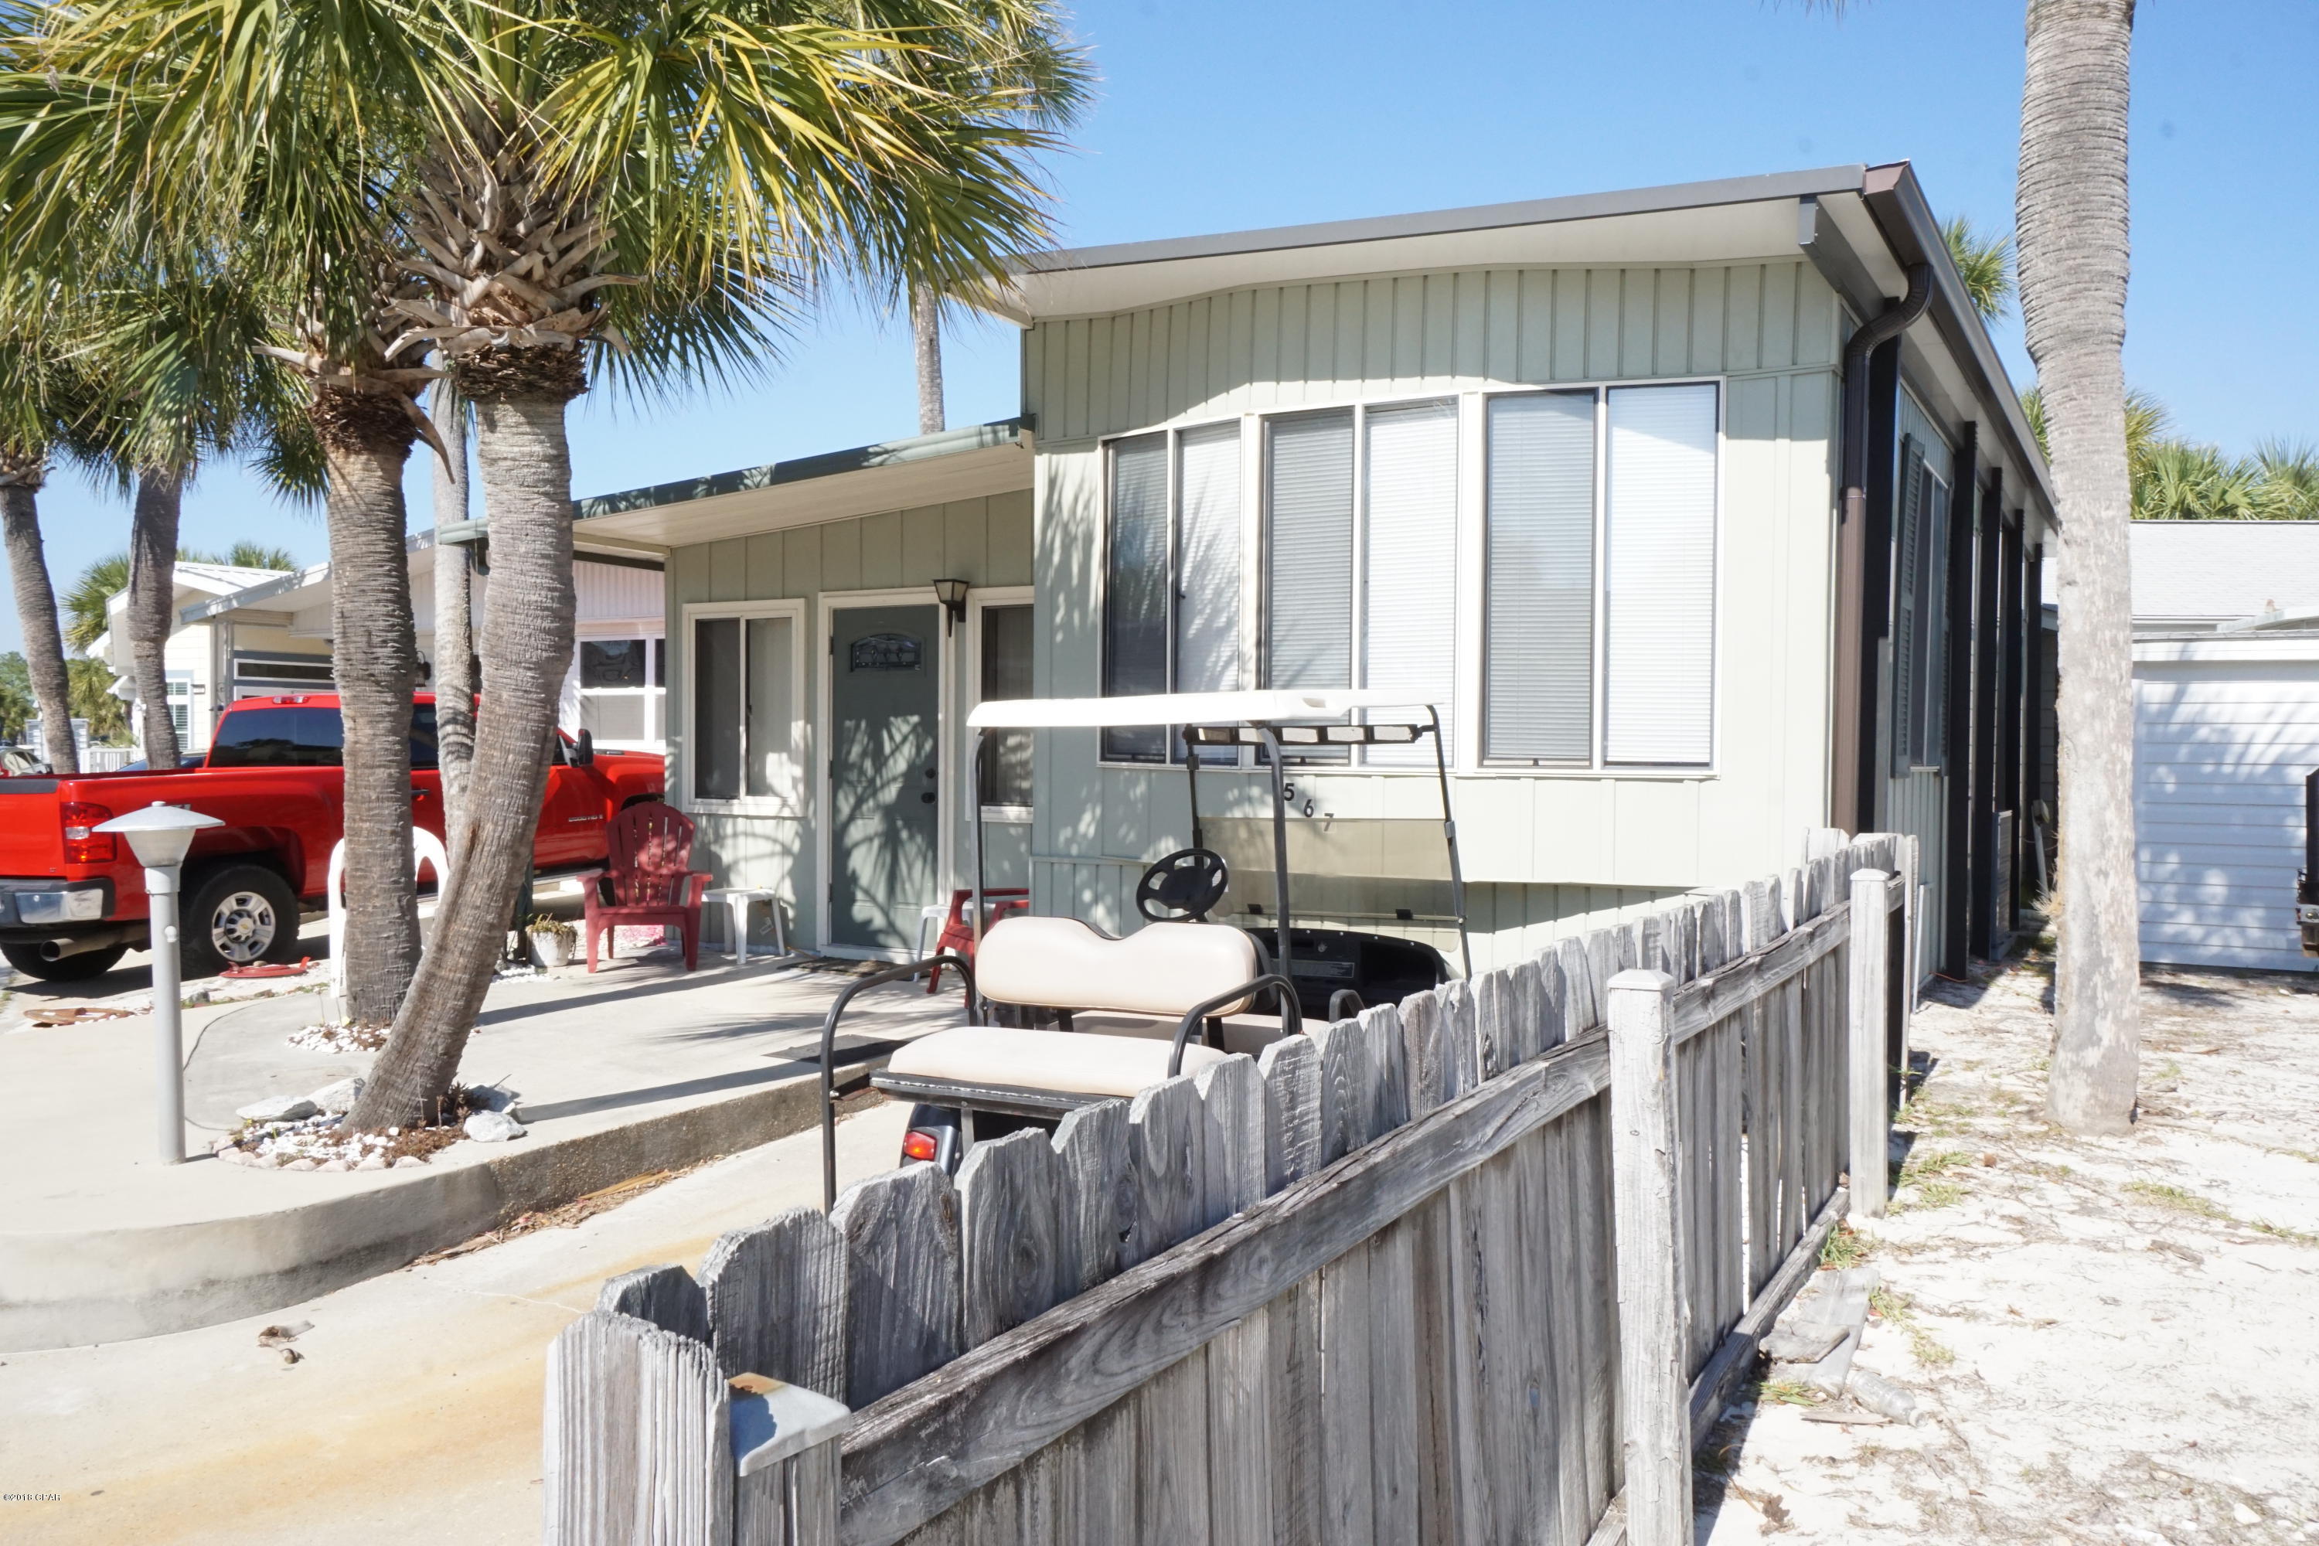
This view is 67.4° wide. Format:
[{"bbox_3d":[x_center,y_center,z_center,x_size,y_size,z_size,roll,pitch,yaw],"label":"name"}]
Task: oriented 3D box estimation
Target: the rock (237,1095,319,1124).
[{"bbox_3d":[-2.932,1.116,5.785,0.245,0.075,0.150,0,1,-27],"label":"rock"}]

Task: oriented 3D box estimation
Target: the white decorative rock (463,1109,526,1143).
[{"bbox_3d":[-2.127,1.125,5.564,0.188,0.085,0.140,0,1,-21],"label":"white decorative rock"}]

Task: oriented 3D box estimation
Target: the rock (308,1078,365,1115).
[{"bbox_3d":[-2.793,1.099,5.935,0.207,0.105,0.150,0,1,-25],"label":"rock"}]

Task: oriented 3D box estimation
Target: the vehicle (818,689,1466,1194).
[{"bbox_3d":[0.198,0.559,5.656,1.200,1.740,2.800,1,1,27],"label":"vehicle"}]

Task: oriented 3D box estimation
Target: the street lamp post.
[{"bbox_3d":[-2.997,0.631,5.250,0.335,1.075,0.335,-2,1,-30],"label":"street lamp post"}]

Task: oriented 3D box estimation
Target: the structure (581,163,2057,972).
[{"bbox_3d":[1.727,-0.653,12.903,8.170,3.620,9.950,1,1,30],"label":"structure"}]

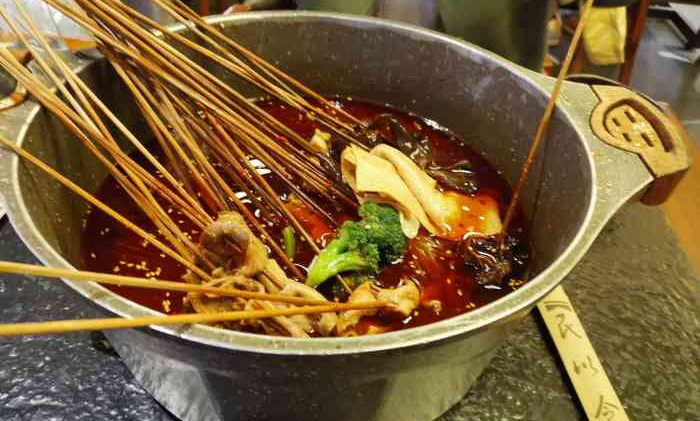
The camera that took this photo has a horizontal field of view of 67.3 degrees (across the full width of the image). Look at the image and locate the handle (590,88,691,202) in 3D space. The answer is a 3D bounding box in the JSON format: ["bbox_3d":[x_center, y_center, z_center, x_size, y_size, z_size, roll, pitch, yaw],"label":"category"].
[{"bbox_3d":[0.165,-0.039,0.310,0.052,0.023,0.100,5,40,0],"label":"handle"}]

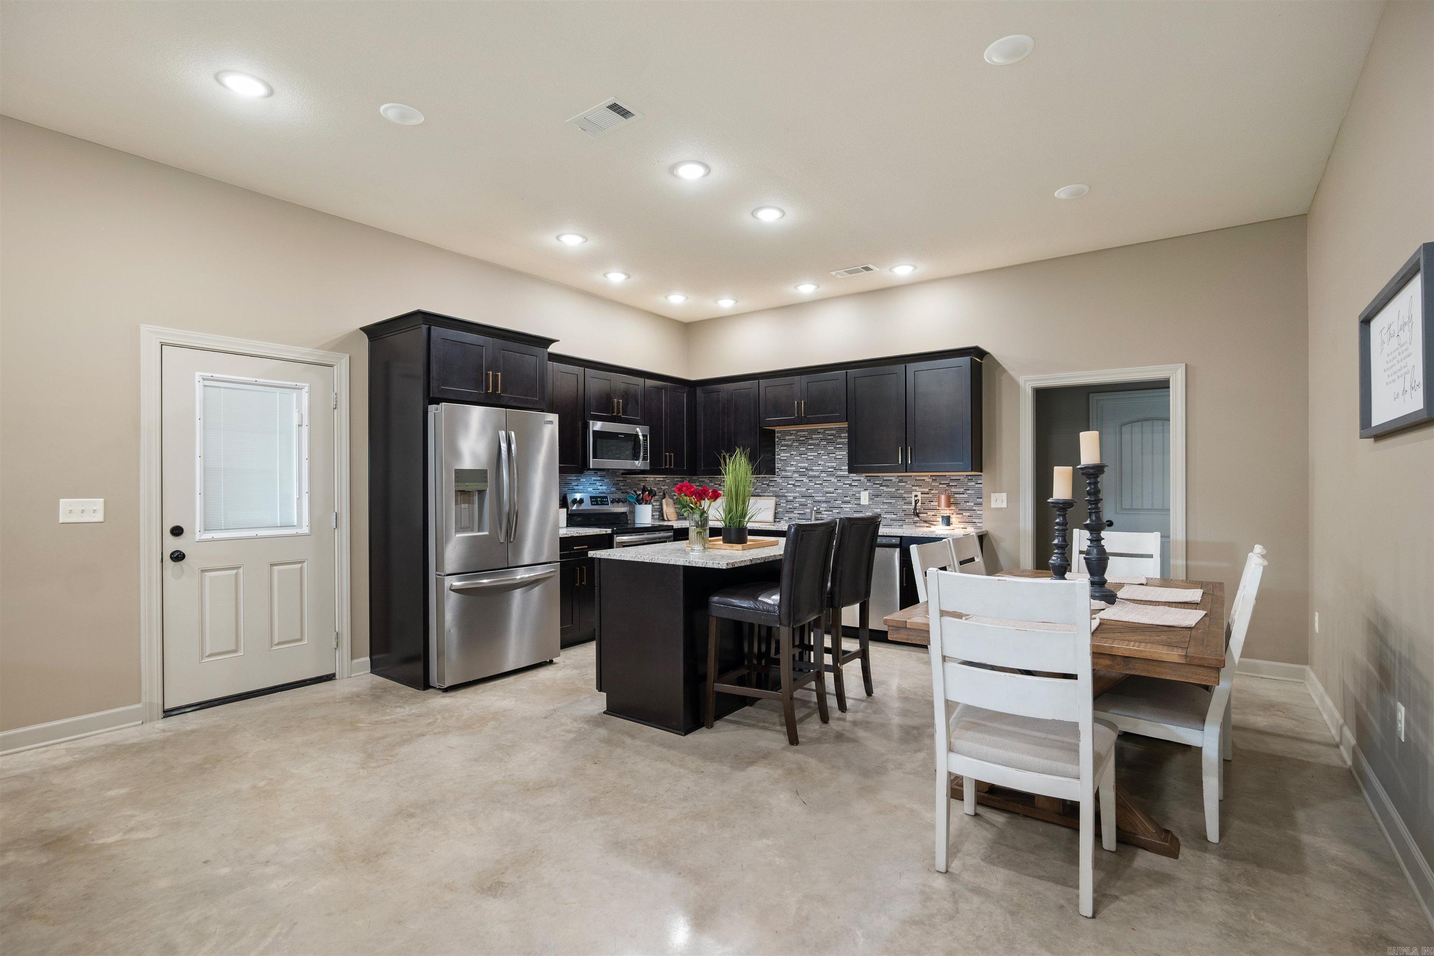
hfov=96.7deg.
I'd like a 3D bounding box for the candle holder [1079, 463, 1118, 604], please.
[{"bbox_3d":[1.796,0.252,3.026,0.175,0.636,0.175,0,0,38],"label":"candle holder"}]

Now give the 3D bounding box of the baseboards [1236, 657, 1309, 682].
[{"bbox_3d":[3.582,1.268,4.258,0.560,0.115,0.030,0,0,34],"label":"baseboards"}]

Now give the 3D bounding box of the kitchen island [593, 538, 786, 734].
[{"bbox_3d":[0.060,0.875,3.892,0.945,0.910,1.355,0,0,37],"label":"kitchen island"}]

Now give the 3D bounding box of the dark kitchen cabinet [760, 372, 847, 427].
[{"bbox_3d":[0.876,-0.703,5.923,0.900,0.455,0.335,0,0,36],"label":"dark kitchen cabinet"}]

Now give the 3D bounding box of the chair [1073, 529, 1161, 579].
[{"bbox_3d":[2.237,0.816,3.606,0.500,1.025,0.620,0,0,35],"label":"chair"}]

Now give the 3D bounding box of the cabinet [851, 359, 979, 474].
[{"bbox_3d":[1.730,-0.511,5.604,1.089,0.930,0.325,0,0,37],"label":"cabinet"}]

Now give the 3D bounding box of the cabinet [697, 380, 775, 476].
[{"bbox_3d":[0.192,-0.490,6.627,0.790,0.920,0.335,0,0,37],"label":"cabinet"}]

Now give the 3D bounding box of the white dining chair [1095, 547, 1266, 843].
[{"bbox_3d":[1.833,0.817,2.604,0.620,1.026,0.510,0,0,39],"label":"white dining chair"}]

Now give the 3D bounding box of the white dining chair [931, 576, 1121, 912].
[{"bbox_3d":[1.054,0.816,2.195,0.510,1.030,0.630,0,0,35],"label":"white dining chair"}]

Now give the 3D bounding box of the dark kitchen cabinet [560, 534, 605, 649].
[{"bbox_3d":[-1.314,0.893,5.265,0.630,0.875,0.640,0,0,37],"label":"dark kitchen cabinet"}]

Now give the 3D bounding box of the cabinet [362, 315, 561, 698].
[{"bbox_3d":[-1.797,0.155,4.543,0.760,2.350,1.055,0,0,37],"label":"cabinet"}]

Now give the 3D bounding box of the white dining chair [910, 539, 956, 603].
[{"bbox_3d":[1.252,0.825,2.960,0.600,1.010,0.470,0,0,37],"label":"white dining chair"}]

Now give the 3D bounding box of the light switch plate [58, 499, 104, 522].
[{"bbox_3d":[-3.269,0.171,3.283,0.010,0.117,0.162,0,0,38],"label":"light switch plate"}]

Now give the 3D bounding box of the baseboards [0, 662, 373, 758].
[{"bbox_3d":[-2.888,1.264,3.684,0.030,0.115,1.680,0,0,38],"label":"baseboards"}]

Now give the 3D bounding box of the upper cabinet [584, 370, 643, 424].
[{"bbox_3d":[-1.028,-0.706,5.808,0.335,0.450,0.740,0,0,38],"label":"upper cabinet"}]

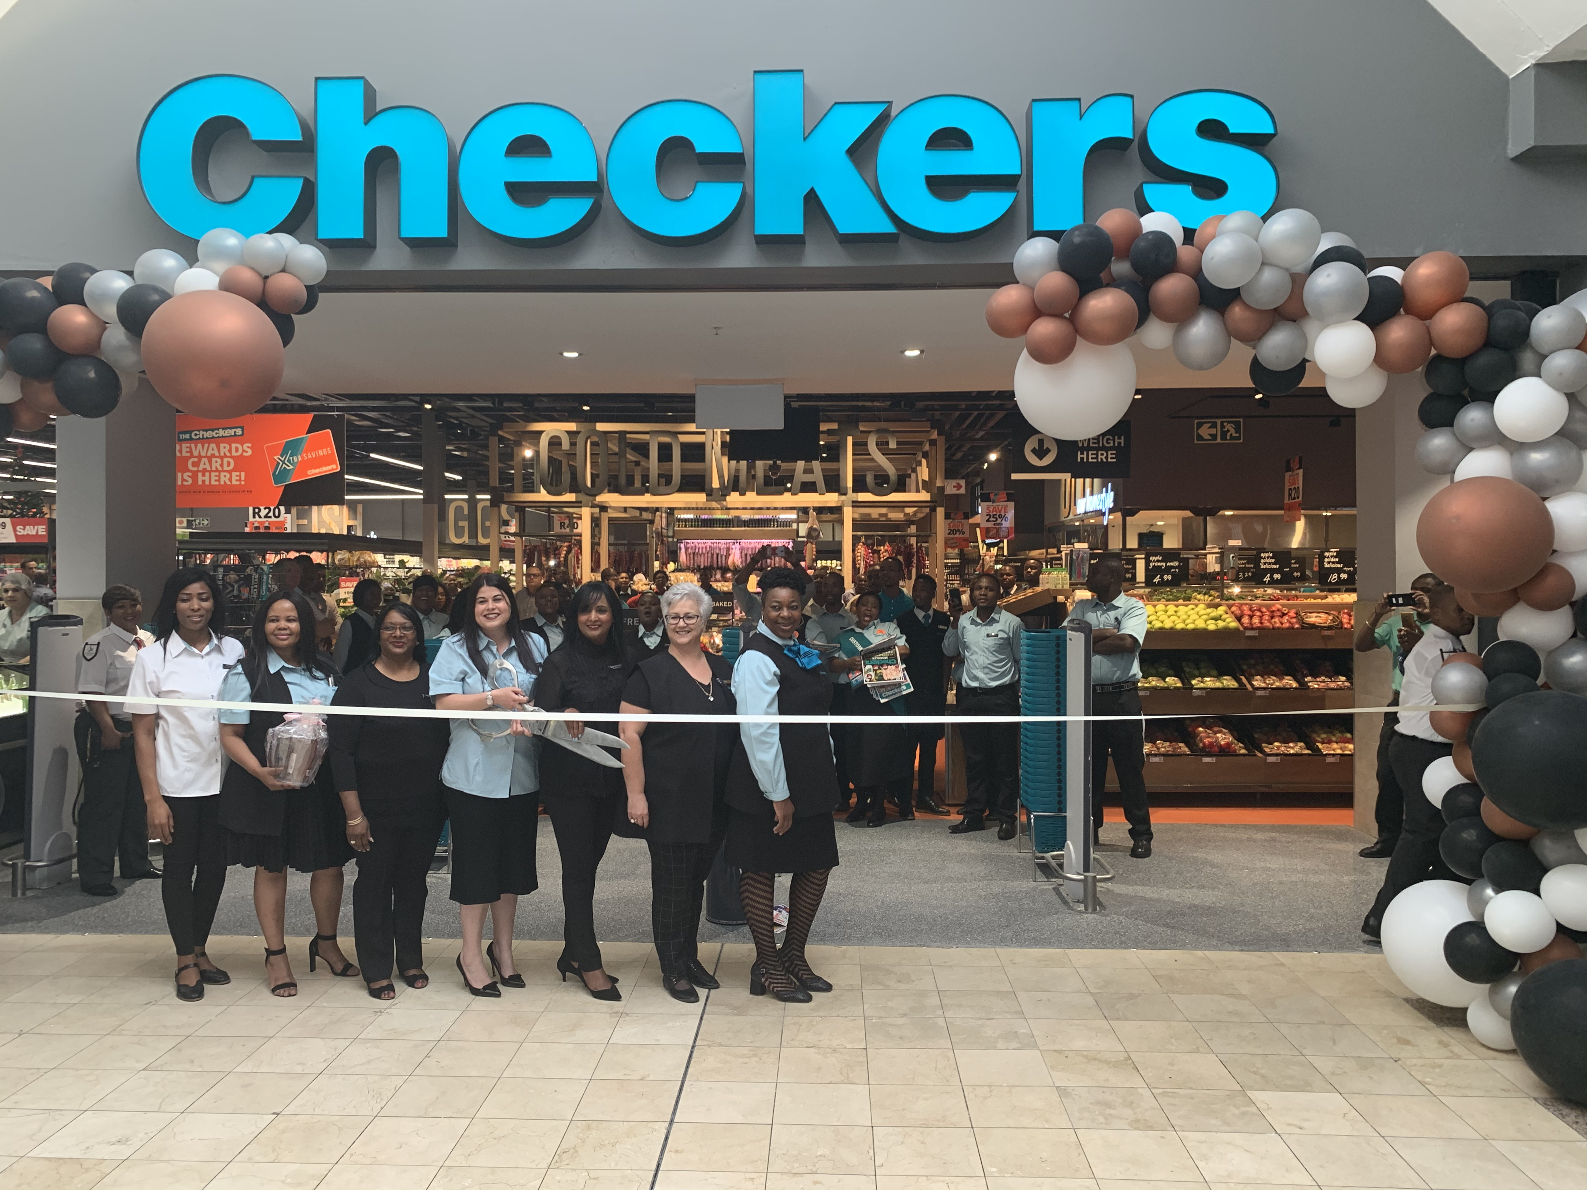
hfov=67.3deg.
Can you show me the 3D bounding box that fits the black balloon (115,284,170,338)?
[{"bbox_3d":[-2.546,-1.112,4.680,0.205,0.215,0.205,0,1,2],"label":"black balloon"}]

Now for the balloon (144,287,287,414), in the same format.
[{"bbox_3d":[-2.152,-0.894,4.420,0.478,0.476,0.478,0,1,2],"label":"balloon"}]

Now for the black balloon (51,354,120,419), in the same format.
[{"bbox_3d":[-2.595,-0.765,4.380,0.226,0.230,0.226,0,1,2],"label":"black balloon"}]

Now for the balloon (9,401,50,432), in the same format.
[{"bbox_3d":[-2.873,-0.701,4.480,0.180,0.175,0.180,0,1,2],"label":"balloon"}]

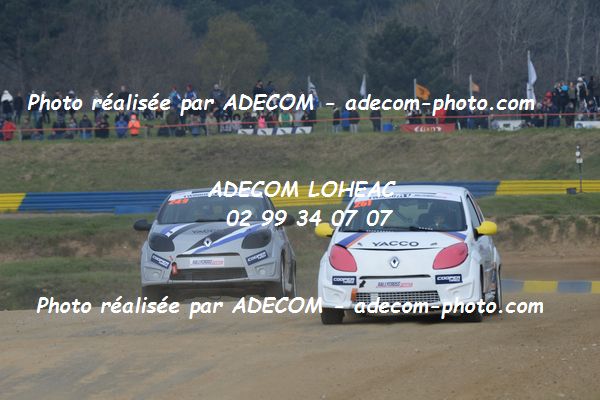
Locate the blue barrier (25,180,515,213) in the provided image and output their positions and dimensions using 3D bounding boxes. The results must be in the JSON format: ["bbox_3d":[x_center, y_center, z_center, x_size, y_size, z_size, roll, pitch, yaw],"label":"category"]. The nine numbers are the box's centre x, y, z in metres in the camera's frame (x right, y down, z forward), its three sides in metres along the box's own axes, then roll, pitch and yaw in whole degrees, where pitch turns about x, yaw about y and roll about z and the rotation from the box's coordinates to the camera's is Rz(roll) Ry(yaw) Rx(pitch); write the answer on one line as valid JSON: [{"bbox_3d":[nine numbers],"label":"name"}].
[{"bbox_3d":[-2.117,-0.143,325.000,23.300,0.980,0.350,-1,1,-5],"label":"blue barrier"}]

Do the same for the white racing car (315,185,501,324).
[{"bbox_3d":[1.149,0.561,71.700,1.760,1.450,3.600,-1,2,6],"label":"white racing car"}]

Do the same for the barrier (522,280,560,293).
[{"bbox_3d":[6.512,2.364,185.000,0.980,0.380,0.400,-1,1,0],"label":"barrier"}]

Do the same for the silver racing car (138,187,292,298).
[{"bbox_3d":[-0.967,0.567,81.600,1.760,1.450,3.600,-2,-4,3],"label":"silver racing car"}]

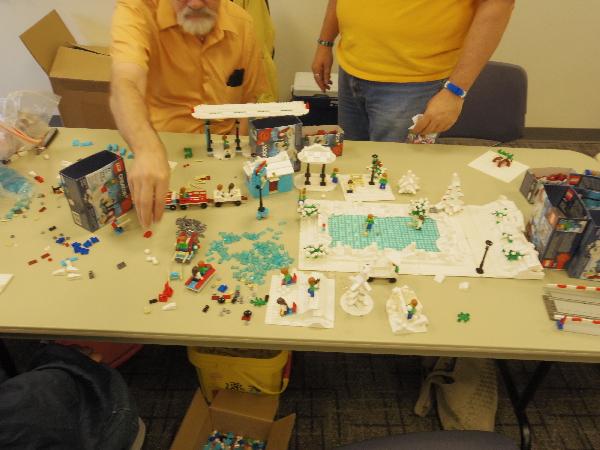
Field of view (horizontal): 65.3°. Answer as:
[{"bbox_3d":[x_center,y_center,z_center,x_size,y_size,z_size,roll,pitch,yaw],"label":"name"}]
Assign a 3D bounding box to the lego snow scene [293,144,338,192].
[{"bbox_3d":[0.046,-0.154,1.206,0.118,0.110,0.086,2,39,-1],"label":"lego snow scene"}]

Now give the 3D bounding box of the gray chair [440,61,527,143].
[{"bbox_3d":[0.640,-0.161,1.875,0.490,0.830,0.540,5,38,3],"label":"gray chair"}]

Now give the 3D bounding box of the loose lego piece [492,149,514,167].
[{"bbox_3d":[0.582,-0.190,1.340,0.057,0.030,0.054,-25,46,-30],"label":"loose lego piece"}]

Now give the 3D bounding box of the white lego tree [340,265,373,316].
[{"bbox_3d":[0.114,0.111,0.884,0.065,0.105,0.065,2,38,-1],"label":"white lego tree"}]

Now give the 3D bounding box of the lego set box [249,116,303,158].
[{"bbox_3d":[-0.063,-0.206,1.240,0.118,0.141,0.056,-13,41,-18],"label":"lego set box"}]

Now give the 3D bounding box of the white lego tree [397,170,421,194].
[{"bbox_3d":[0.284,-0.119,1.230,0.060,0.055,0.060,2,38,-1],"label":"white lego tree"}]

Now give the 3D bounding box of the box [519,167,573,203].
[{"bbox_3d":[0.657,-0.100,1.216,0.122,0.068,0.064,0,38,-3],"label":"box"}]

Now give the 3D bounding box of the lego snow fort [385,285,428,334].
[{"bbox_3d":[0.203,0.159,0.876,0.068,0.045,0.076,0,38,-3],"label":"lego snow fort"}]

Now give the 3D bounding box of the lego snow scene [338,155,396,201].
[{"bbox_3d":[0.175,-0.130,1.202,0.128,0.086,0.126,-2,39,-6],"label":"lego snow scene"}]

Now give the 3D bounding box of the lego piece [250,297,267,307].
[{"bbox_3d":[-0.080,0.147,0.907,0.033,0.006,0.025,2,38,-1],"label":"lego piece"}]

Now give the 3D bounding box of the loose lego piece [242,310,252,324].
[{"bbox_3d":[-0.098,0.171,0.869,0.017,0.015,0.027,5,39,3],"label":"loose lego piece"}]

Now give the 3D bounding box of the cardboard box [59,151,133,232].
[{"bbox_3d":[-0.452,-0.075,1.056,0.057,0.140,0.116,25,44,25],"label":"cardboard box"}]

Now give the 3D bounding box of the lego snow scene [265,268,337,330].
[{"bbox_3d":[0.005,0.124,0.896,0.130,0.060,0.130,4,39,1],"label":"lego snow scene"}]

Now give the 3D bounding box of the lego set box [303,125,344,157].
[{"bbox_3d":[0.061,-0.240,1.345,0.115,0.070,0.056,-4,39,-8],"label":"lego set box"}]

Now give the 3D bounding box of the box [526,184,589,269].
[{"bbox_3d":[0.557,0.004,1.018,0.062,0.140,0.122,5,38,4],"label":"box"}]

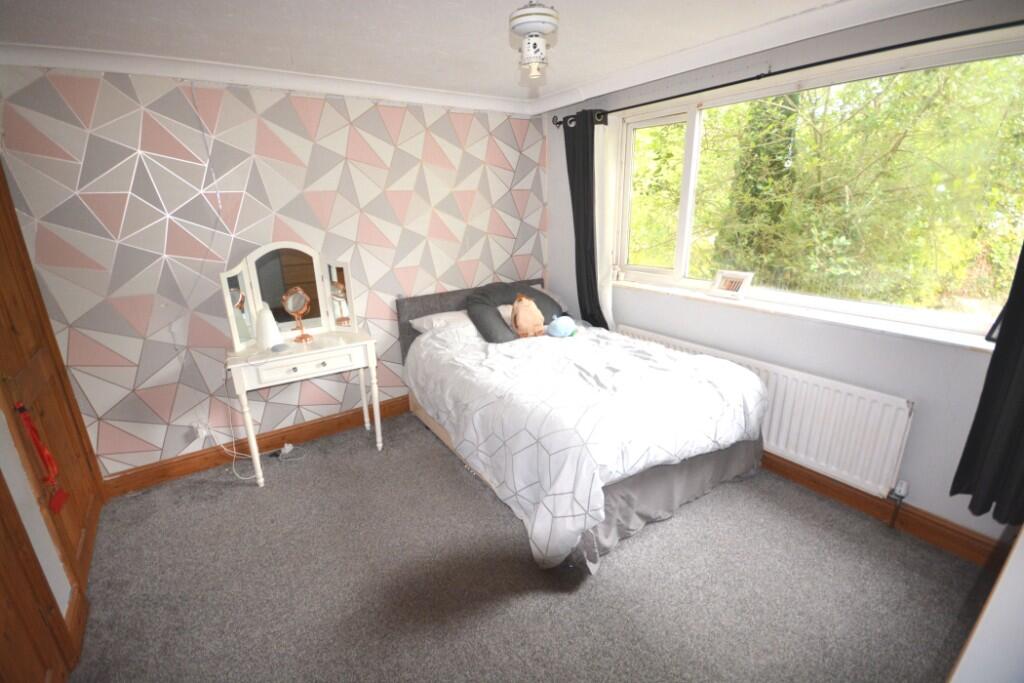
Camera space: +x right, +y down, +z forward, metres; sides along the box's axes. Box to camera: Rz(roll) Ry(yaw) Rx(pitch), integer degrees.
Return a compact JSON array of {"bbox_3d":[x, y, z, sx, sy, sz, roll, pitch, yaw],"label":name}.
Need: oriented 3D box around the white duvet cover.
[{"bbox_3d":[0.354,0.346,2.765,1.460,0.580,1.830,-13,21,-32],"label":"white duvet cover"}]

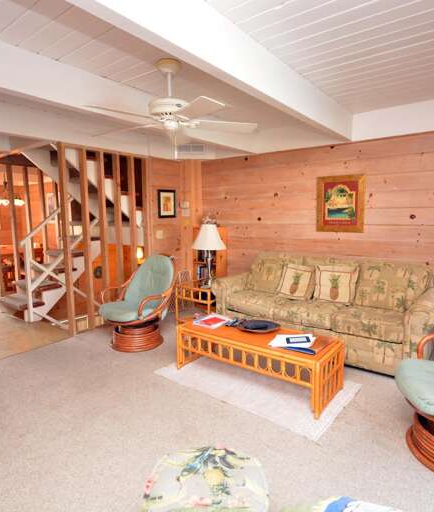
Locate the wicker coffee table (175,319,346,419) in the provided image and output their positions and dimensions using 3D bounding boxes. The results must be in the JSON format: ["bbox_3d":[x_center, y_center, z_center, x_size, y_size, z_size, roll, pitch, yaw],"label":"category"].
[{"bbox_3d":[0.328,0.836,2.720,1.282,0.398,0.546,5,9,37],"label":"wicker coffee table"}]

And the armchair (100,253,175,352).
[{"bbox_3d":[-0.826,0.484,3.438,0.686,0.921,0.845,5,9,36],"label":"armchair"}]

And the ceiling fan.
[{"bbox_3d":[-0.335,-1.033,2.253,1.246,0.633,1.246,6,10,39],"label":"ceiling fan"}]

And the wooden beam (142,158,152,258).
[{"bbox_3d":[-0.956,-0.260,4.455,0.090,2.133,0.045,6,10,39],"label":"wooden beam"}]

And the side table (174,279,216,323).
[{"bbox_3d":[-0.135,0.605,4.185,0.485,0.478,0.623,5,9,35],"label":"side table"}]

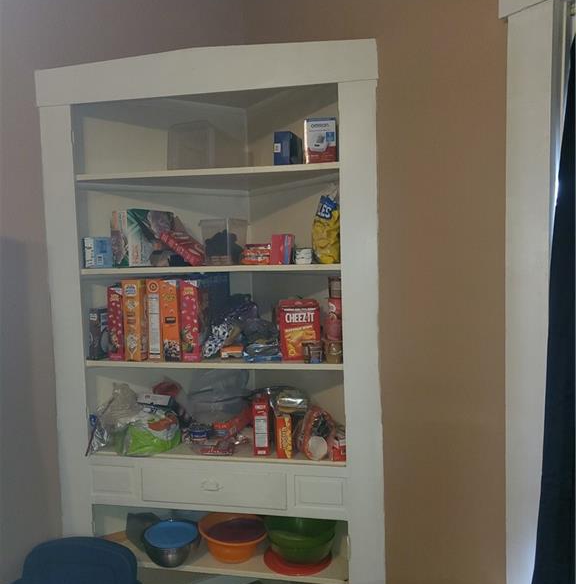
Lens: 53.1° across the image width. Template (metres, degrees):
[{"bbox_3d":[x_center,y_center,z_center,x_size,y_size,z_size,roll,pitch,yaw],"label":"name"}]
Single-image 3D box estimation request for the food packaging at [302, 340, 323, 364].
[{"bbox_3d":[0.093,0.225,2.181,0.075,0.078,0.075,-2,4,0],"label":"food packaging"}]

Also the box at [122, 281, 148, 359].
[{"bbox_3d":[-0.605,0.108,2.375,0.070,0.320,0.205,-1,4,7],"label":"box"}]

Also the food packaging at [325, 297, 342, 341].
[{"bbox_3d":[0.167,0.092,2.073,0.074,0.152,0.074,-1,4,11],"label":"food packaging"}]

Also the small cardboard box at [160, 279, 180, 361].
[{"bbox_3d":[-0.449,0.108,2.243,0.062,0.295,0.190,-2,4,-6],"label":"small cardboard box"}]

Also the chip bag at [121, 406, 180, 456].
[{"bbox_3d":[-0.553,0.565,2.342,0.205,0.145,0.170,-1,4,3],"label":"chip bag"}]

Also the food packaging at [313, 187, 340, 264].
[{"bbox_3d":[0.145,-0.237,2.072,0.120,0.272,0.075,1,5,36],"label":"food packaging"}]

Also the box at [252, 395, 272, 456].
[{"bbox_3d":[-0.095,0.509,2.192,0.052,0.195,0.140,-1,4,5],"label":"box"}]

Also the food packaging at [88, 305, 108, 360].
[{"bbox_3d":[-0.743,0.166,2.353,0.048,0.205,0.130,0,5,24],"label":"food packaging"}]

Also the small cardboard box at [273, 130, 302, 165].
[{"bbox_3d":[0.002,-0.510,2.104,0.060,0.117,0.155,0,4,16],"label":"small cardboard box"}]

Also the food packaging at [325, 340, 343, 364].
[{"bbox_3d":[0.175,0.219,2.140,0.076,0.082,0.076,-1,4,11],"label":"food packaging"}]

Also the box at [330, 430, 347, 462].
[{"bbox_3d":[0.190,0.571,2.157,0.064,0.112,0.050,-1,4,6],"label":"box"}]

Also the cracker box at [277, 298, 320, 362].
[{"bbox_3d":[0.051,0.148,2.235,0.152,0.225,0.060,-1,4,7],"label":"cracker box"}]

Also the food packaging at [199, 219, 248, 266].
[{"bbox_3d":[-0.259,-0.202,2.353,0.160,0.180,0.115,2,5,40],"label":"food packaging"}]

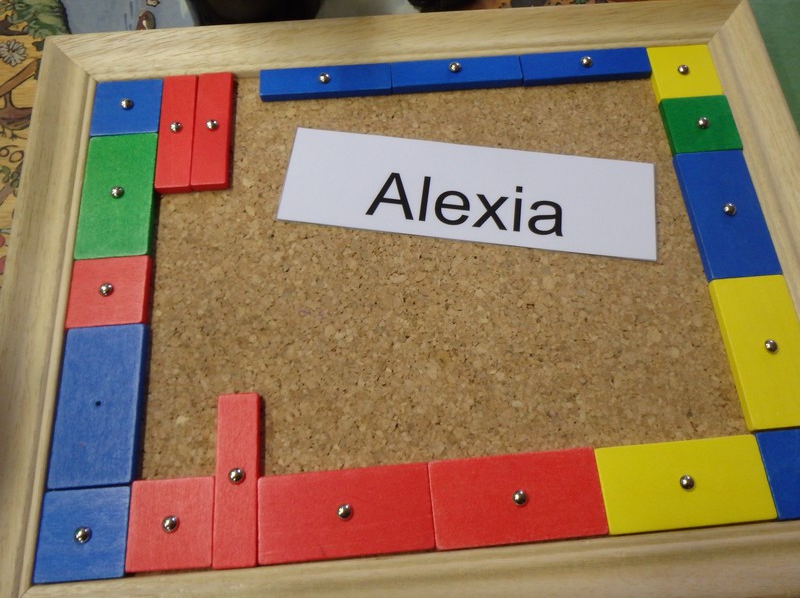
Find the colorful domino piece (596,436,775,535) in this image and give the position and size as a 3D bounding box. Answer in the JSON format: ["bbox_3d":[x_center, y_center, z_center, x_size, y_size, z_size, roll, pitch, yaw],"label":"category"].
[{"bbox_3d":[0.084,0.055,0.194,0.050,0.004,0.024,-5,68,-2],"label":"colorful domino piece"}]

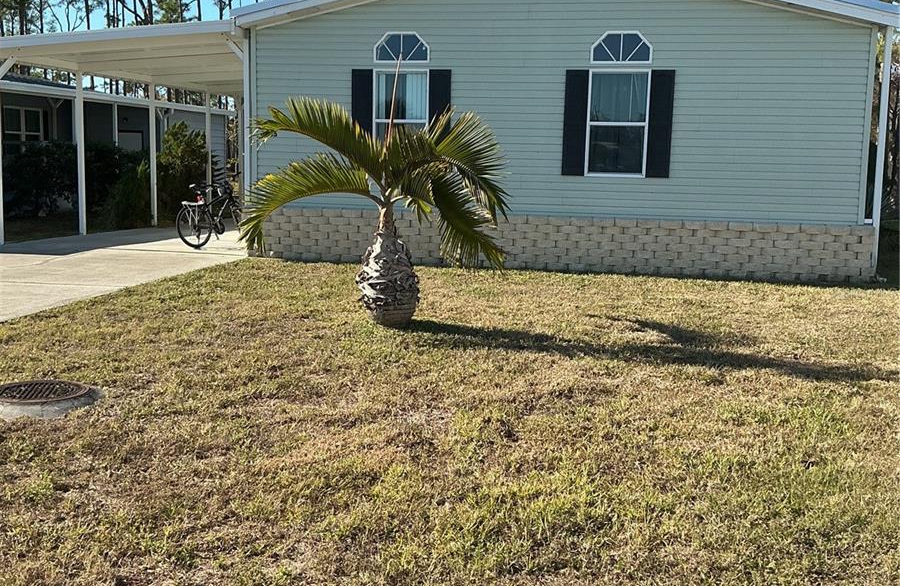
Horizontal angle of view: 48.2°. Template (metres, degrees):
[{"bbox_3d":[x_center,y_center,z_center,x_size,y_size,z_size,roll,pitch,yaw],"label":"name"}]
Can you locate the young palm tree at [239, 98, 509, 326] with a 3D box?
[{"bbox_3d":[-0.670,-0.765,9.050,2.420,2.050,2.050,1,8,0],"label":"young palm tree"}]

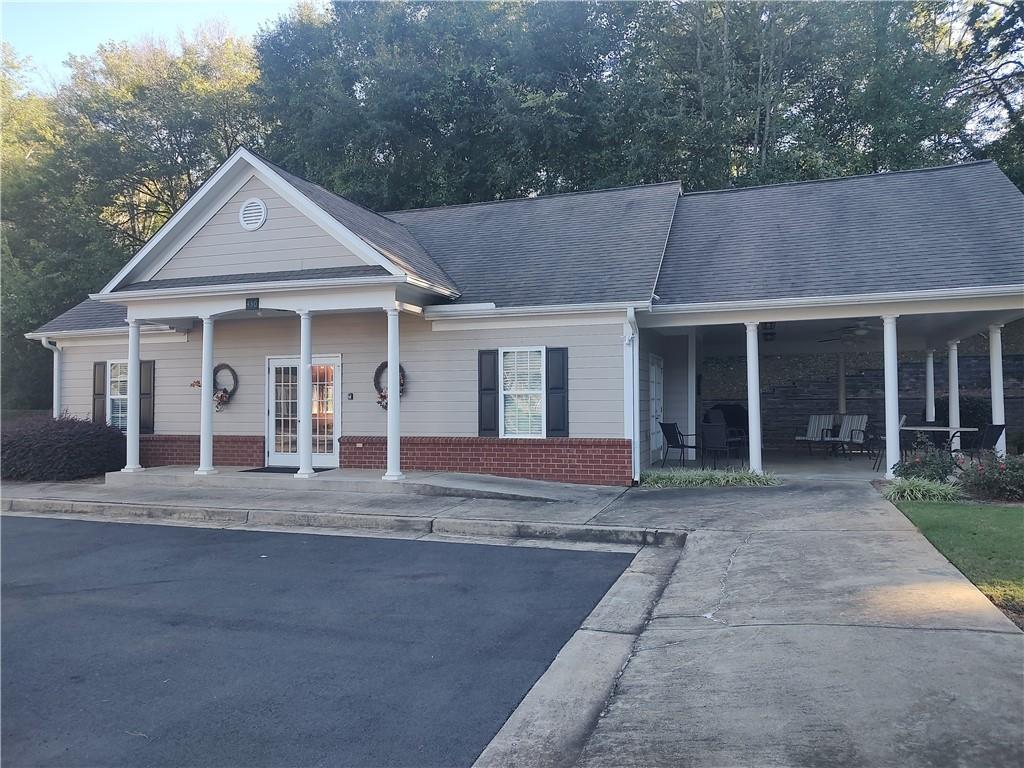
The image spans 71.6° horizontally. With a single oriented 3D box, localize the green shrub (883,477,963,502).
[{"bbox_3d":[5.302,1.326,9.201,0.804,0.271,0.623,-1,-2,18],"label":"green shrub"}]

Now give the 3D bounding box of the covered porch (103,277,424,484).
[{"bbox_3d":[-4.081,0.068,12.262,5.809,3.115,1.909,-1,-2,18],"label":"covered porch"}]

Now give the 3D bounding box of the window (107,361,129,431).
[{"bbox_3d":[-7.926,0.278,14.471,0.819,1.532,0.101,-1,-2,18],"label":"window"}]

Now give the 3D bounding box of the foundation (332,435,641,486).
[{"bbox_3d":[-0.600,1.283,12.111,5.306,0.764,0.181,-1,-2,18],"label":"foundation"}]

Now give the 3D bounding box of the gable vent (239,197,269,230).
[{"bbox_3d":[-4.282,-2.796,11.739,0.563,0.563,0.060,-1,-2,18],"label":"gable vent"}]

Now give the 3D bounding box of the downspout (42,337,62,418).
[{"bbox_3d":[-9.602,0.405,14.774,0.111,2.673,0.422,-1,-2,18],"label":"downspout"}]

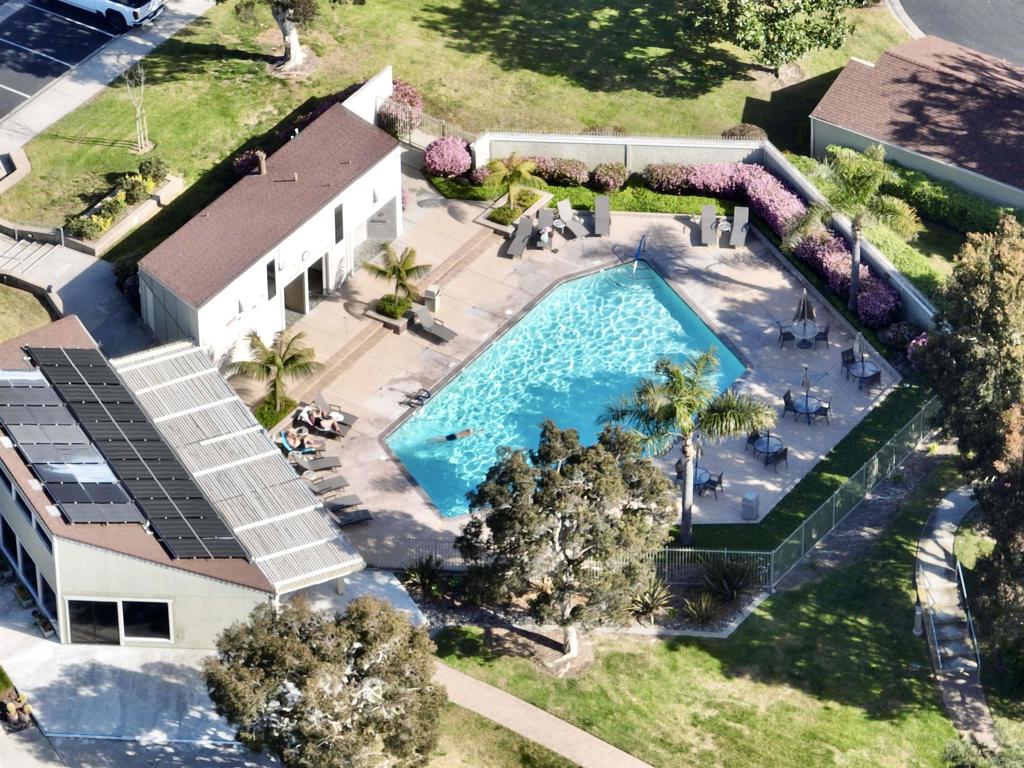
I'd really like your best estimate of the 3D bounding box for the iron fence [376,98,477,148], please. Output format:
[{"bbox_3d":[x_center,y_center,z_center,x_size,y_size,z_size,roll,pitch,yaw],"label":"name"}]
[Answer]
[{"bbox_3d":[-3.443,-9.941,190.660,5.010,1.700,0.100,24,43,29],"label":"iron fence"}]

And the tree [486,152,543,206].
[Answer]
[{"bbox_3d":[0.016,-7.929,187.141,2.350,2.400,2.200,0,36,0],"label":"tree"}]

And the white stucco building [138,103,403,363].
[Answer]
[{"bbox_3d":[-9.351,-5.899,185.951,5.225,4.220,16.176,21,41,27],"label":"white stucco building"}]

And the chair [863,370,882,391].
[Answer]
[{"bbox_3d":[13.672,-0.205,180.435,0.600,0.880,0.620,-29,44,-33],"label":"chair"}]

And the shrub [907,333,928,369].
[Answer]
[{"bbox_3d":[15.484,-1.187,179.433,1.350,1.350,1.350,0,36,0],"label":"shrub"}]

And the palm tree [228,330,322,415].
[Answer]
[{"bbox_3d":[-8.853,-0.241,178.500,3.450,3.150,3.300,-1,36,0],"label":"palm tree"}]

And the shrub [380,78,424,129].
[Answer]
[{"bbox_3d":[-4.419,-11.320,192.206,1.850,1.900,2.000,0,36,0],"label":"shrub"}]

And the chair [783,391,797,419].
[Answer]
[{"bbox_3d":[10.416,0.726,177.256,0.610,0.880,0.580,22,42,27],"label":"chair"}]

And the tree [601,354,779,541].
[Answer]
[{"bbox_3d":[6.364,2.904,170.790,6.000,7.300,5.700,-1,36,0],"label":"tree"}]

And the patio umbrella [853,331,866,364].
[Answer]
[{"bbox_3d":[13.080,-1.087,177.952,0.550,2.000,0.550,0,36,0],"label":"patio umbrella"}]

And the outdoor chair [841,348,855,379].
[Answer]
[{"bbox_3d":[12.780,-0.788,179.304,0.580,0.880,0.610,-22,41,-27],"label":"outdoor chair"}]

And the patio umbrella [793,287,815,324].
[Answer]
[{"bbox_3d":[11.239,-2.548,182.314,0.920,2.540,0.900,-1,36,0],"label":"patio umbrella"}]

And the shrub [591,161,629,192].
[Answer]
[{"bbox_3d":[3.959,-8.340,191.425,1.430,1.250,1.400,-1,36,0],"label":"shrub"}]

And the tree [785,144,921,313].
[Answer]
[{"bbox_3d":[13.101,-5.515,181.328,5.200,6.100,4.900,0,36,0],"label":"tree"}]

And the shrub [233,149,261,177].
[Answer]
[{"bbox_3d":[-10.346,-8.526,188.438,1.500,1.700,1.500,0,36,0],"label":"shrub"}]

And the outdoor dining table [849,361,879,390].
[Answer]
[{"bbox_3d":[13.358,-0.246,180.635,1.090,0.730,1.090,-1,36,0],"label":"outdoor dining table"}]

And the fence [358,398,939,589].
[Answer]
[{"bbox_3d":[6.340,5.283,172.245,22.929,1.750,6.614,-13,37,-16],"label":"fence"}]

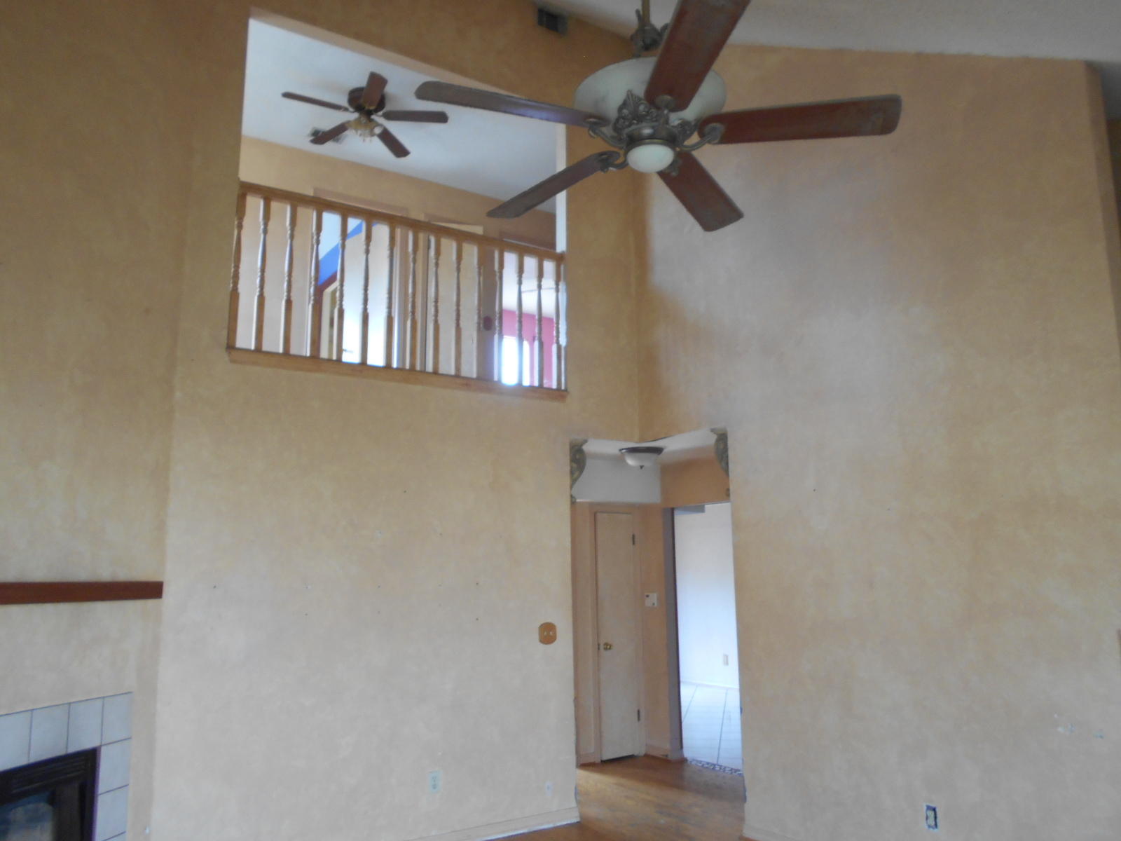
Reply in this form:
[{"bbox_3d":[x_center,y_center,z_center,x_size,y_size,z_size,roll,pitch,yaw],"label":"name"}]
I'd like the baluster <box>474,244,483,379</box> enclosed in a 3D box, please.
[{"bbox_3d":[-0.532,-0.712,5.512,0.040,0.926,0.040,6,-11,-32],"label":"baluster"}]

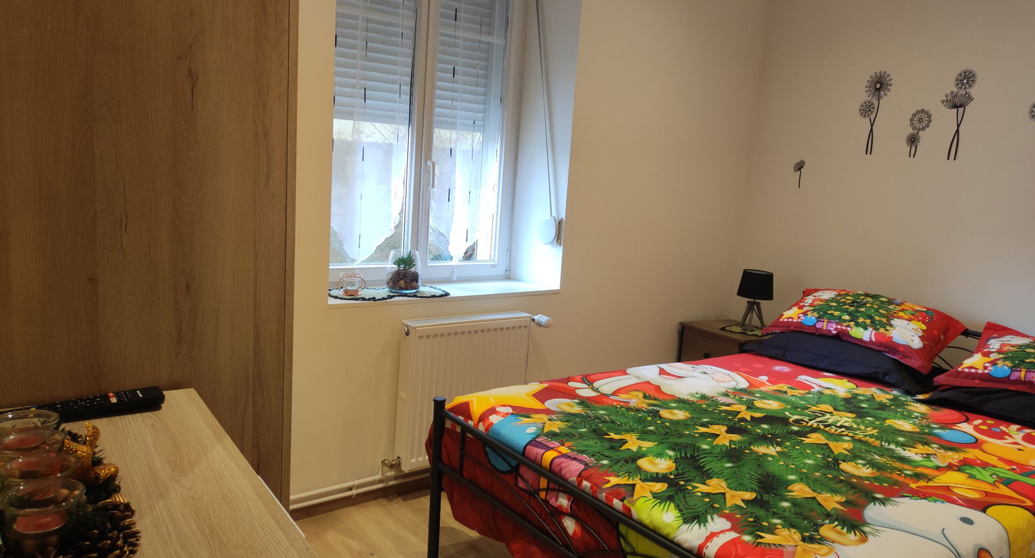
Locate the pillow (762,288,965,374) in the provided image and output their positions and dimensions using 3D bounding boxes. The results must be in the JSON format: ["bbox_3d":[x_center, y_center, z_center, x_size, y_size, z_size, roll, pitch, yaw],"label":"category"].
[{"bbox_3d":[1.518,0.213,3.317,0.430,0.135,0.745,-29,27,-30],"label":"pillow"}]

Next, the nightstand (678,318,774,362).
[{"bbox_3d":[1.128,0.565,3.982,0.385,0.609,0.430,-2,11,-33],"label":"nightstand"}]

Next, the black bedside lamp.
[{"bbox_3d":[1.263,0.114,3.964,0.170,0.308,0.170,-3,12,-38],"label":"black bedside lamp"}]

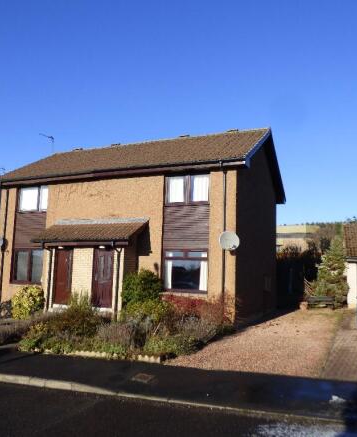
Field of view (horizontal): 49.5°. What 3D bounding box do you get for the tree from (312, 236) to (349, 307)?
[{"bbox_3d":[7.550,2.652,19.147,1.800,3.580,1.750,-2,-7,24],"label":"tree"}]

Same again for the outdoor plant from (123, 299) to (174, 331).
[{"bbox_3d":[-0.987,2.968,12.123,1.500,0.930,1.200,-2,-7,24],"label":"outdoor plant"}]

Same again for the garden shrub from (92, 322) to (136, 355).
[{"bbox_3d":[-1.455,2.542,8.424,0.900,0.730,0.850,-2,-7,24],"label":"garden shrub"}]

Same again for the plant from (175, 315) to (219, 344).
[{"bbox_3d":[0.409,2.669,9.372,1.000,0.670,0.900,-2,-7,24],"label":"plant"}]

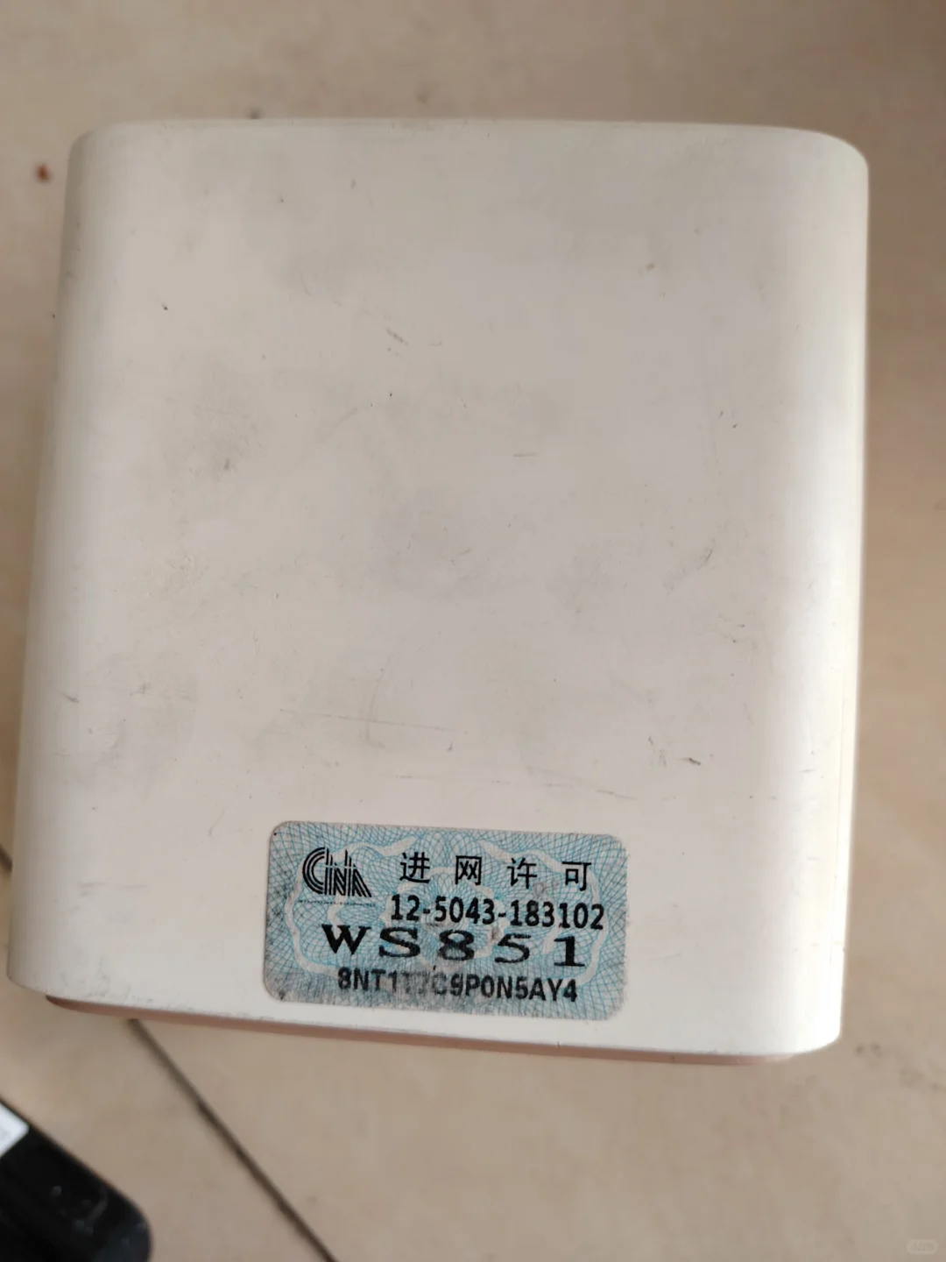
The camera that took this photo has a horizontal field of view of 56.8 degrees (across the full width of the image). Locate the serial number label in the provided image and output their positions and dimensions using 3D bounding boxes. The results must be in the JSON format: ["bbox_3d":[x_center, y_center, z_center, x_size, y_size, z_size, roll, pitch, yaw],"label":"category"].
[{"bbox_3d":[-0.003,0.032,0.097,0.040,0.001,0.020,2,87,4],"label":"serial number label"}]

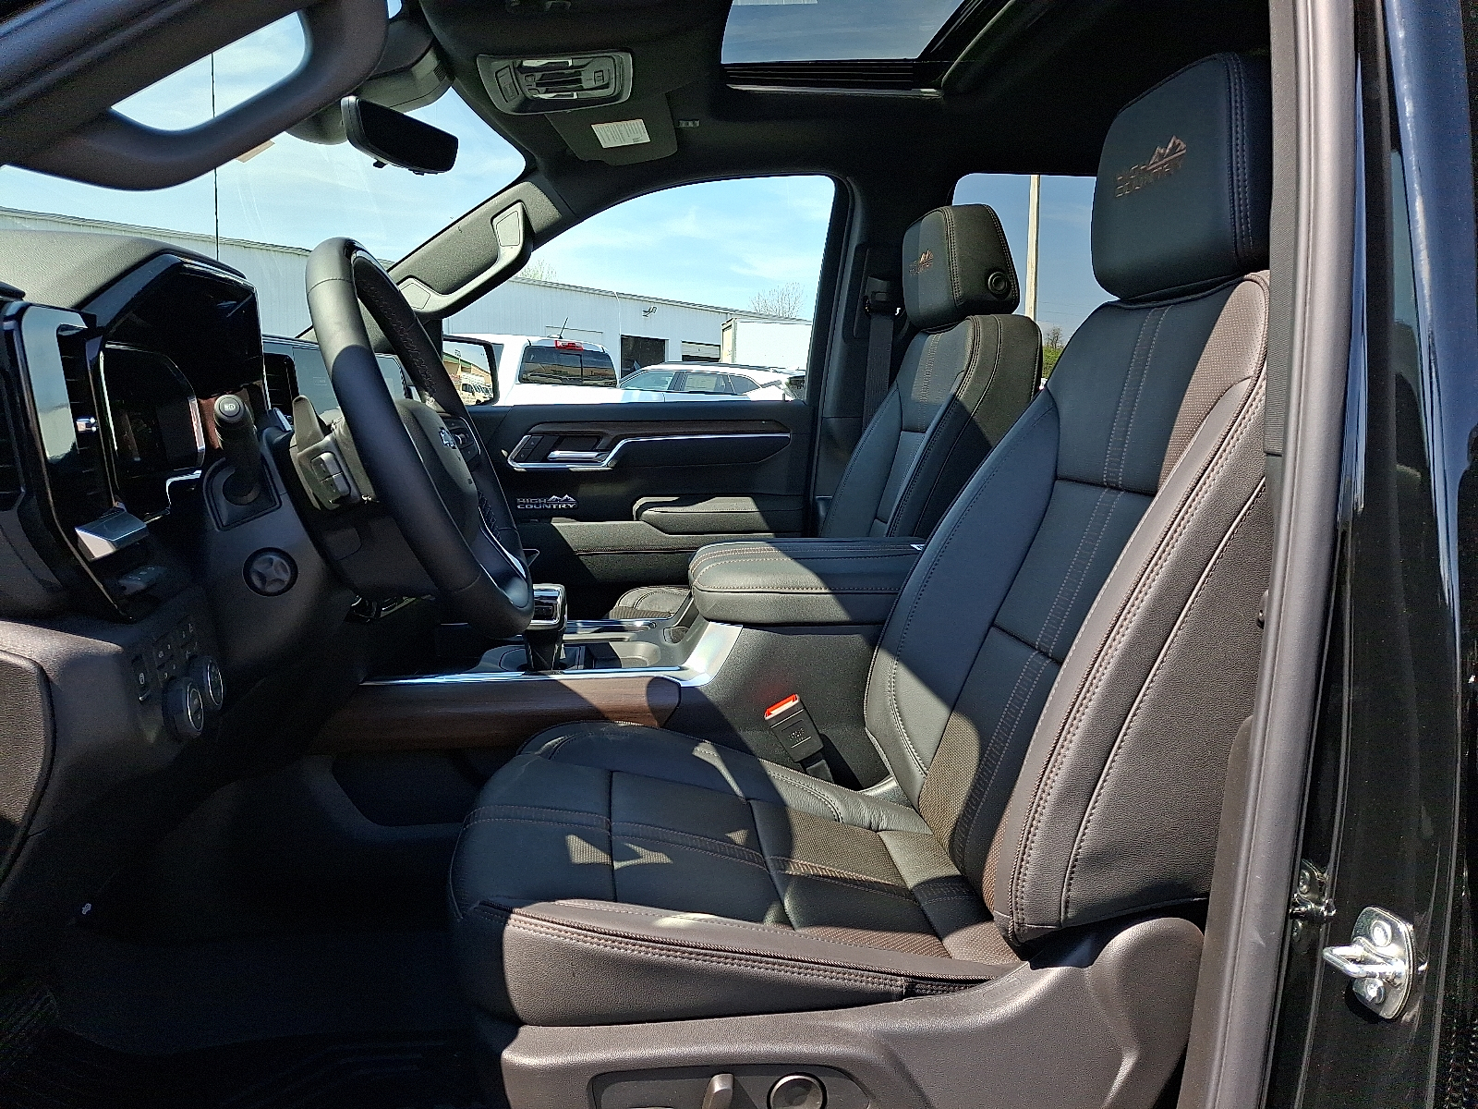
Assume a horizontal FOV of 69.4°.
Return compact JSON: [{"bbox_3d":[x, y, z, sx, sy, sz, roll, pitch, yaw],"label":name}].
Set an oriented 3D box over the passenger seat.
[{"bbox_3d":[0.099,-0.091,1.859,0.770,0.980,0.540,-2,10,-7],"label":"passenger seat"}]

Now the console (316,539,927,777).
[{"bbox_3d":[-0.086,0.195,1.439,0.870,0.390,0.330,-2,10,-7],"label":"console"}]

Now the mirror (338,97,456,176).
[{"bbox_3d":[-0.397,-0.501,1.279,0.038,0.062,0.235,2,10,13],"label":"mirror"}]

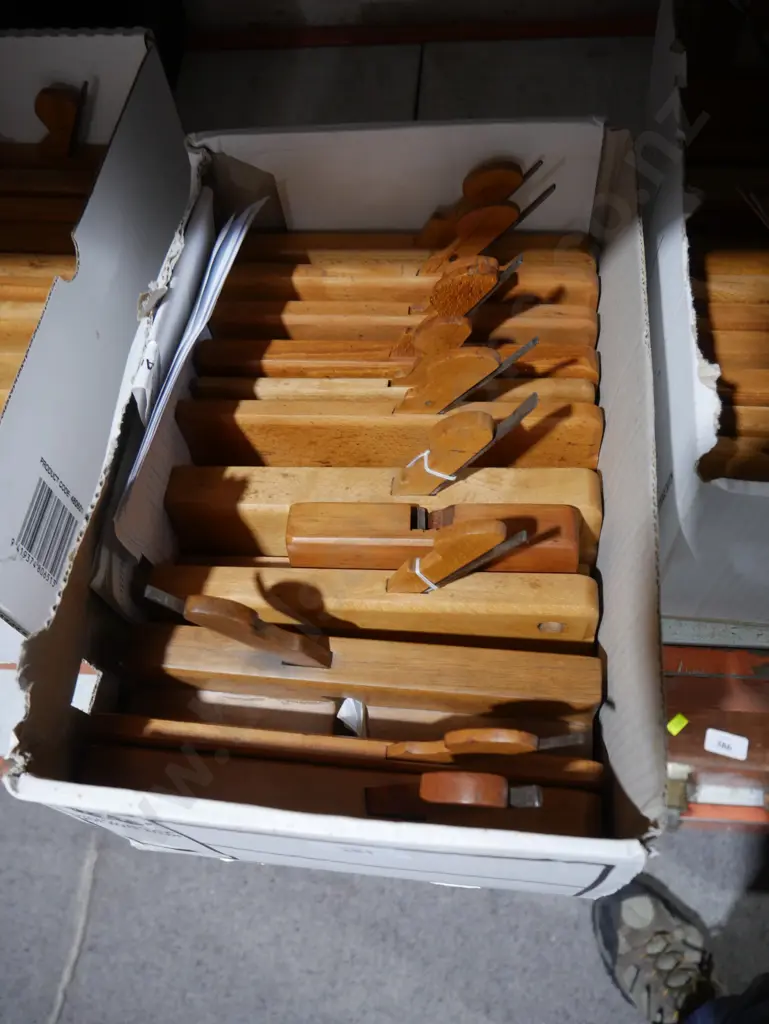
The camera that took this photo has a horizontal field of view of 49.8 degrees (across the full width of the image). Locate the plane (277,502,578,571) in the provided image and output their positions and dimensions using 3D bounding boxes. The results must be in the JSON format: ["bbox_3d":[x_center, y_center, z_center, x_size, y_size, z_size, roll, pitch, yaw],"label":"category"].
[{"bbox_3d":[0.026,0.021,0.463,0.156,0.048,0.028,1,54,6],"label":"plane"}]

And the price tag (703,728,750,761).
[{"bbox_3d":[0.340,0.231,0.824,0.039,0.001,0.023,13,64,12],"label":"price tag"}]

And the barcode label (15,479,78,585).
[{"bbox_3d":[-0.181,0.012,0.446,0.001,0.050,0.043,3,62,7],"label":"barcode label"}]

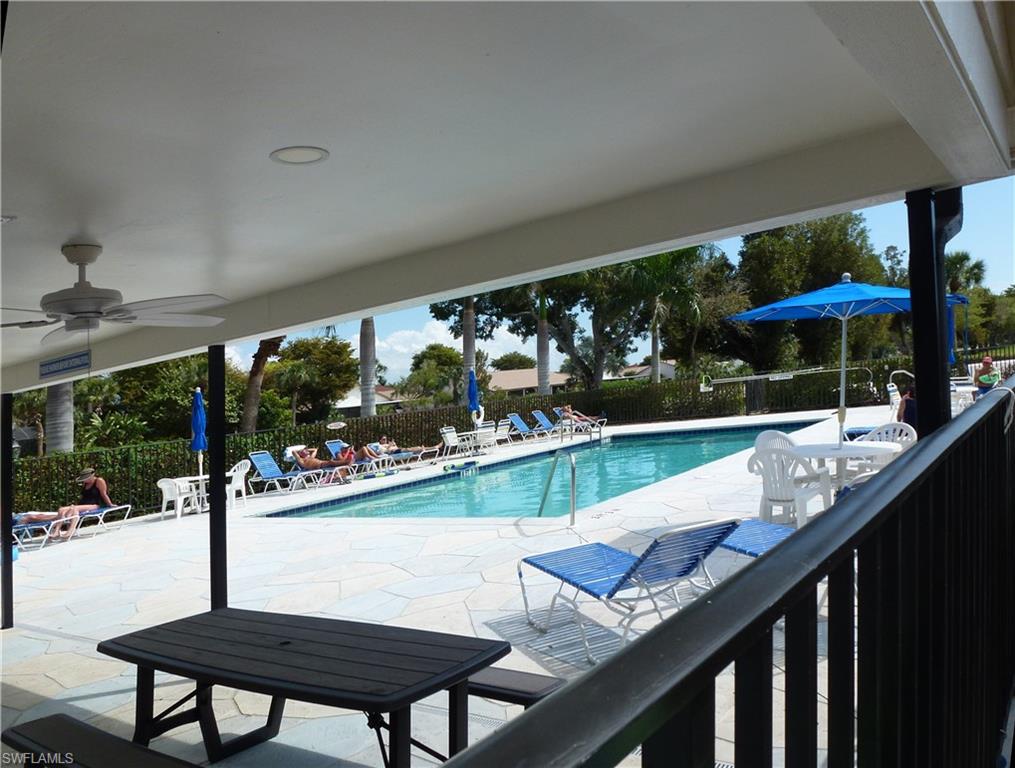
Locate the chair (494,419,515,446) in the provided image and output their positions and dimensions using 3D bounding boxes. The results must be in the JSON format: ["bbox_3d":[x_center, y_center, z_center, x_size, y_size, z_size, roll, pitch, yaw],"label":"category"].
[{"bbox_3d":[-0.096,1.585,22.600,0.630,0.870,0.580,-5,-1,41],"label":"chair"}]

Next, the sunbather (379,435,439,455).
[{"bbox_3d":[-2.693,1.690,19.400,1.600,0.600,0.500,-4,-1,27],"label":"sunbather"}]

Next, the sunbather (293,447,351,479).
[{"bbox_3d":[-4.610,1.946,17.500,1.380,0.750,0.580,-4,-1,26],"label":"sunbather"}]

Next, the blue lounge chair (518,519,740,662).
[{"bbox_3d":[0.755,1.185,4.420,0.660,0.860,1.760,-3,-2,-24],"label":"blue lounge chair"}]

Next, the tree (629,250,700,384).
[{"bbox_3d":[7.783,-3.098,35.000,4.100,8.000,4.100,-3,-1,0],"label":"tree"}]

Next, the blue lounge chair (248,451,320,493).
[{"bbox_3d":[-5.085,2.030,16.100,1.800,0.940,0.650,-5,-2,40],"label":"blue lounge chair"}]

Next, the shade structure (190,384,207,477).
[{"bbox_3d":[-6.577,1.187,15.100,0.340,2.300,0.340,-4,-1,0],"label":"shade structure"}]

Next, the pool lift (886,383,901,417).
[{"bbox_3d":[9.033,0.456,16.500,0.500,1.000,0.420,-4,-1,-31],"label":"pool lift"}]

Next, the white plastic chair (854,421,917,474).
[{"bbox_3d":[4.230,0.867,7.900,0.570,0.800,0.570,-4,-1,-41],"label":"white plastic chair"}]

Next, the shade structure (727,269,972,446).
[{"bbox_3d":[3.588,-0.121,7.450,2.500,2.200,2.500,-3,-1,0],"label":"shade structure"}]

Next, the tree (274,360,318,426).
[{"bbox_3d":[-8.069,0.708,27.000,1.750,3.200,1.750,-3,-1,0],"label":"tree"}]

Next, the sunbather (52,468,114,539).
[{"bbox_3d":[-7.687,2.167,12.800,0.950,1.270,0.500,-4,-1,-26],"label":"sunbather"}]

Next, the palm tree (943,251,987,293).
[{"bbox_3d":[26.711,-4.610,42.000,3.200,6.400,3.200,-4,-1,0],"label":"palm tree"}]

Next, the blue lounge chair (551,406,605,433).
[{"bbox_3d":[2.784,1.450,27.300,1.880,0.880,0.660,-4,-2,28],"label":"blue lounge chair"}]

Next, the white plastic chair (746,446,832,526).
[{"bbox_3d":[2.856,1.038,7.150,0.580,0.800,0.580,-3,-2,-30],"label":"white plastic chair"}]

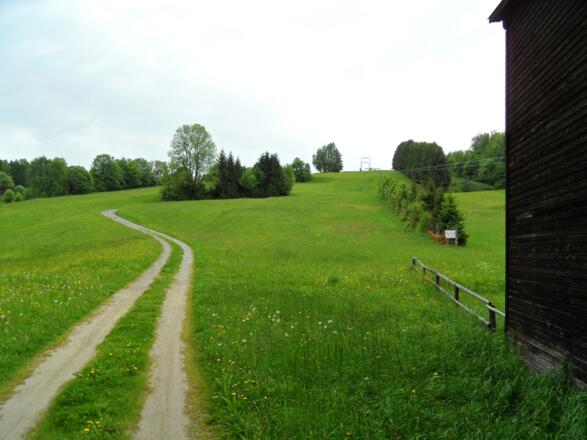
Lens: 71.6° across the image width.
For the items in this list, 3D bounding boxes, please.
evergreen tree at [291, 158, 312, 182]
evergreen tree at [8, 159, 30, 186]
[{"bbox_3d":[2.120,-13.140,108.000,5.800,6.500,5.600,1,-3,0],"label":"evergreen tree"},{"bbox_3d":[-70.710,-12.000,105.000,5.600,7.700,5.400,1,-3,0],"label":"evergreen tree"}]

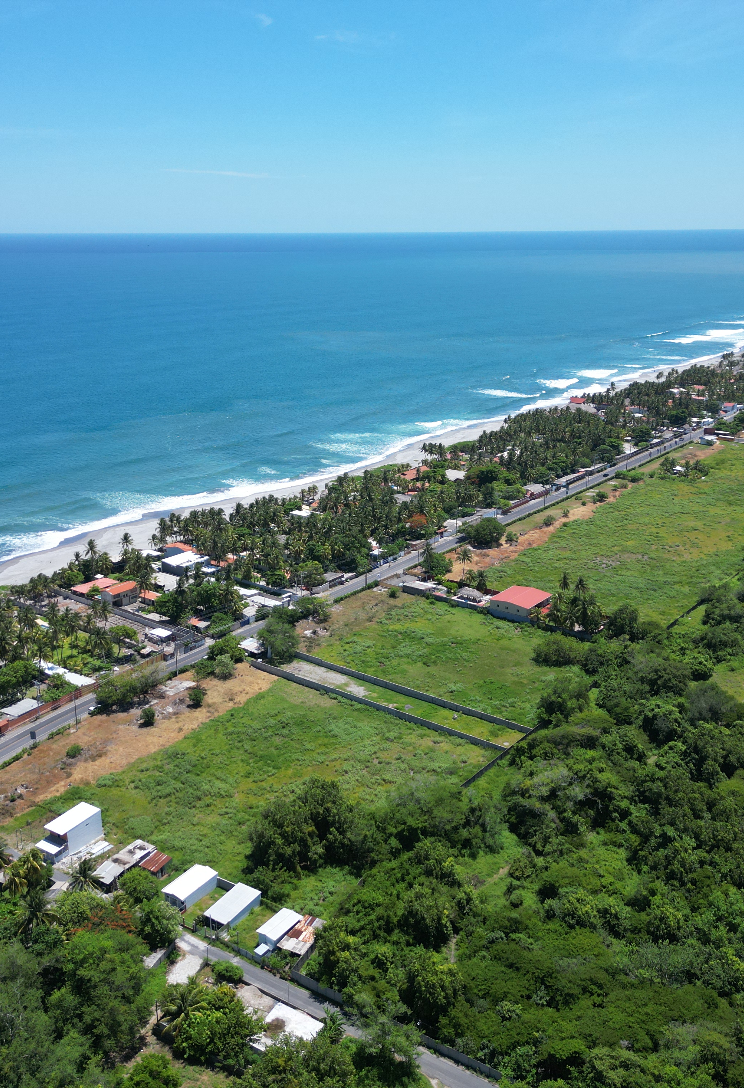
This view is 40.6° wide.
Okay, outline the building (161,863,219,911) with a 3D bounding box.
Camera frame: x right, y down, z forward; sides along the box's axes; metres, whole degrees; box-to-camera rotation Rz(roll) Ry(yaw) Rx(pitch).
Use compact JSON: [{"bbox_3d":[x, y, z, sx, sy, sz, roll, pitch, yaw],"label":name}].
[{"bbox_3d":[-36.941,69.977,204.986,5.830,3.500,10.680,11,21,31],"label":"building"}]

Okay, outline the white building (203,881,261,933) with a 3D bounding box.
[{"bbox_3d":[-29.529,77.809,213.571,5.842,3.500,11.863,10,20,30],"label":"white building"}]

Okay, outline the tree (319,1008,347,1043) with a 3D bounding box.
[{"bbox_3d":[-6.632,86.463,179.628,4.900,7.200,4.900,0,17,0],"label":"tree"}]

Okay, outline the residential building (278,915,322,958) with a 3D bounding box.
[{"bbox_3d":[-12.860,74.831,190.255,4.800,2.900,10.300,10,20,28],"label":"residential building"}]

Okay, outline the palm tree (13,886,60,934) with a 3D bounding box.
[{"bbox_3d":[-65.540,73.390,197.930,8.670,11.330,8.670,-7,19,-20],"label":"palm tree"}]

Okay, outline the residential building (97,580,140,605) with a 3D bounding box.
[{"bbox_3d":[-95.310,18.670,380.200,7.980,6.210,12.710,13,22,36],"label":"residential building"}]

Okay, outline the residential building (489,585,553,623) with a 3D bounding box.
[{"bbox_3d":[52.849,20.608,355.369,15.500,6.400,17.800,13,22,35],"label":"residential building"}]

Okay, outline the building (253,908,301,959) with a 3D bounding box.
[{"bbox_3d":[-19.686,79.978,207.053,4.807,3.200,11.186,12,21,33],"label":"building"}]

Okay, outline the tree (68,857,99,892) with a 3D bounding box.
[{"bbox_3d":[-62.591,73.544,219.566,7.000,8.300,7.000,0,17,0],"label":"tree"}]

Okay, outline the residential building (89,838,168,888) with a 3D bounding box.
[{"bbox_3d":[-50.450,68.315,210.946,9.400,3.200,14.200,10,20,28],"label":"residential building"}]

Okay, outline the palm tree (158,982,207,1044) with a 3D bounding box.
[{"bbox_3d":[-31.802,79.202,169.358,7.700,7.300,7.700,0,18,0],"label":"palm tree"}]

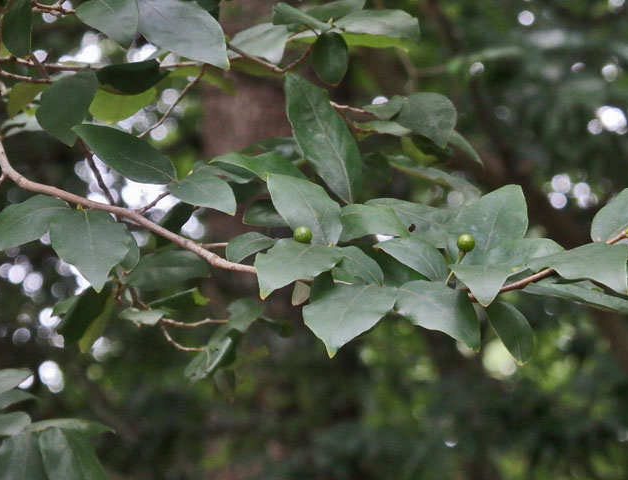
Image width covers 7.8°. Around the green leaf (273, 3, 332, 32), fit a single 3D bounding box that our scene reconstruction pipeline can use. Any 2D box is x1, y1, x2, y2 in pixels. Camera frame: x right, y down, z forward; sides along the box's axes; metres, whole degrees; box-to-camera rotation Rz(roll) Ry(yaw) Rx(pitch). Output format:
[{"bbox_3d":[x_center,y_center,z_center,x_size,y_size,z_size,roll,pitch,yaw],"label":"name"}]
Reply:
[{"bbox_3d":[-0.008,-0.148,3.050,0.049,0.016,0.028,13,15,-38],"label":"green leaf"}]

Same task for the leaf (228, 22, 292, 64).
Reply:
[{"bbox_3d":[-0.038,-0.136,3.178,0.050,0.010,0.031,-22,42,-30],"label":"leaf"}]

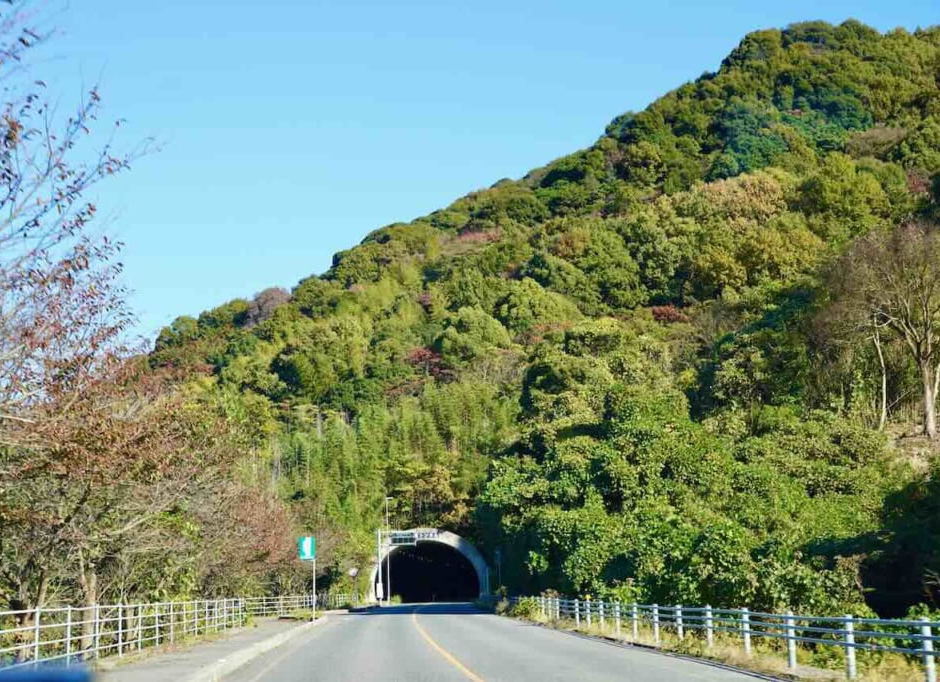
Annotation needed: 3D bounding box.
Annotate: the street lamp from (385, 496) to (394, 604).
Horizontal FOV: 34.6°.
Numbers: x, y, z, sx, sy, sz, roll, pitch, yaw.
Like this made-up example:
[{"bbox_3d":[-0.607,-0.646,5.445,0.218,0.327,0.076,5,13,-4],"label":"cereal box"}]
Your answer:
[{"bbox_3d":[-7.530,19.886,143.057,0.750,10.000,0.300,-1,-9,0],"label":"street lamp"}]

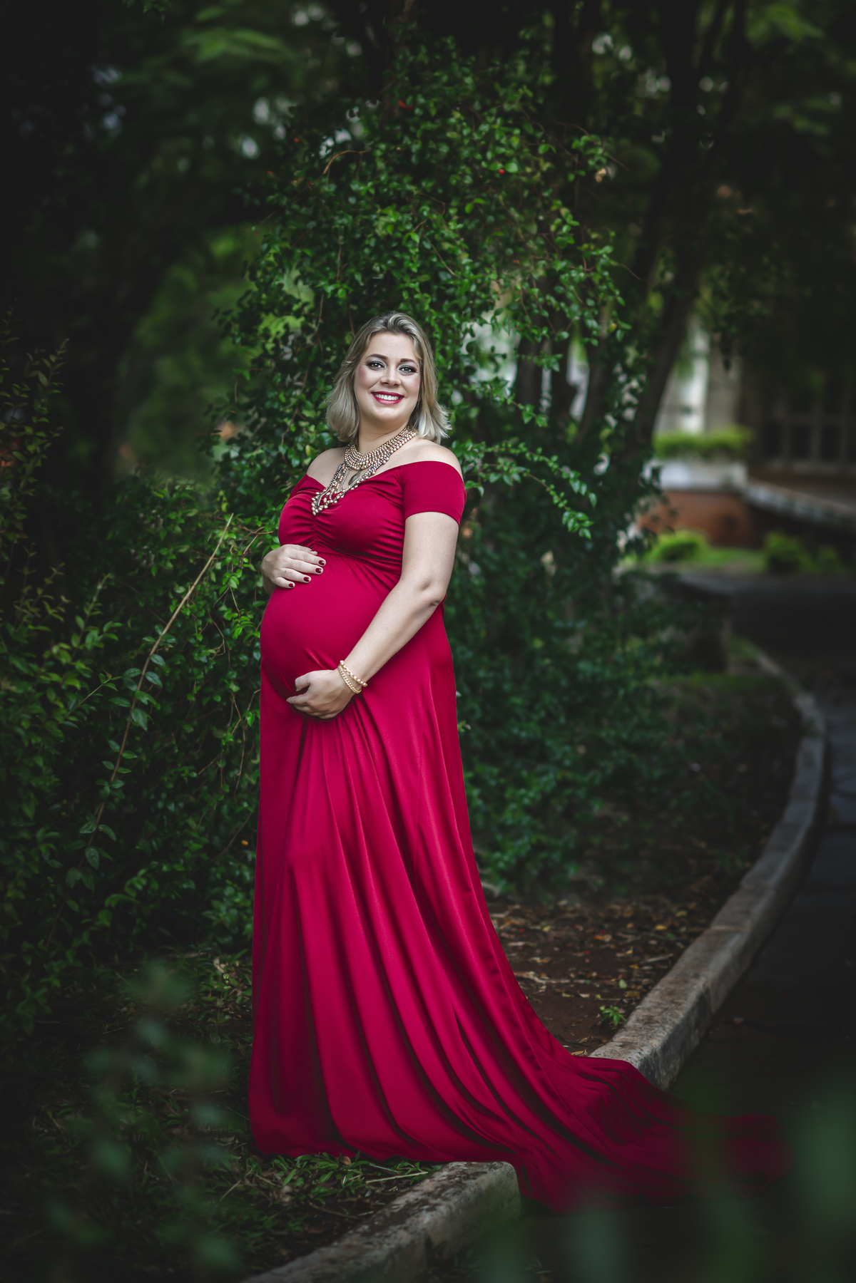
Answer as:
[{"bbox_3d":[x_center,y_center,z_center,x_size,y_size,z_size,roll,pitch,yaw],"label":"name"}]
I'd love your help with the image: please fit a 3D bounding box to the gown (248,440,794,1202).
[{"bbox_3d":[0.181,0.357,6.221,1.260,1.450,0.770,-2,4,-30],"label":"gown"}]

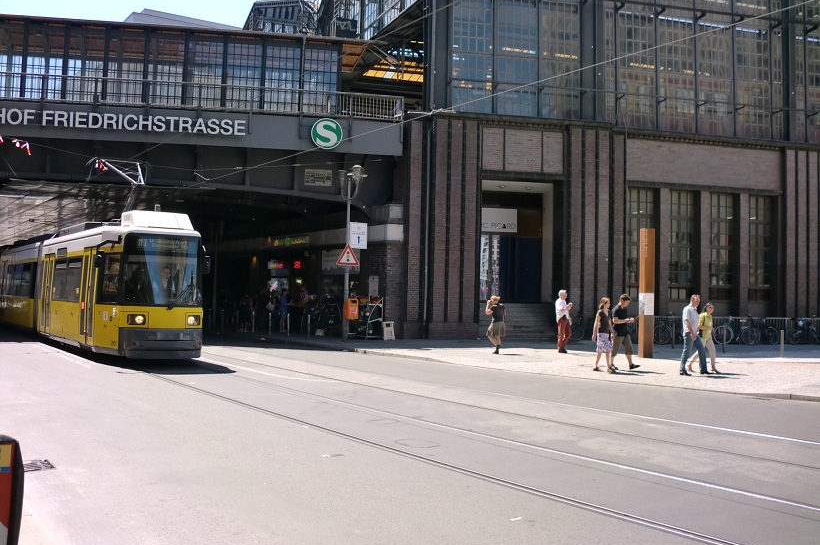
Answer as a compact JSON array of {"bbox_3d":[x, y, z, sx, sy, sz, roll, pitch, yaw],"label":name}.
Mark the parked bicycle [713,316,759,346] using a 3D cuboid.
[{"bbox_3d":[12.129,2.155,30.800,1.760,1.080,0.550,2,-2,-13],"label":"parked bicycle"}]

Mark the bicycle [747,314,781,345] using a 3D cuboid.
[{"bbox_3d":[13.488,2.239,31.718,1.720,1.070,0.550,3,-2,-37],"label":"bicycle"}]

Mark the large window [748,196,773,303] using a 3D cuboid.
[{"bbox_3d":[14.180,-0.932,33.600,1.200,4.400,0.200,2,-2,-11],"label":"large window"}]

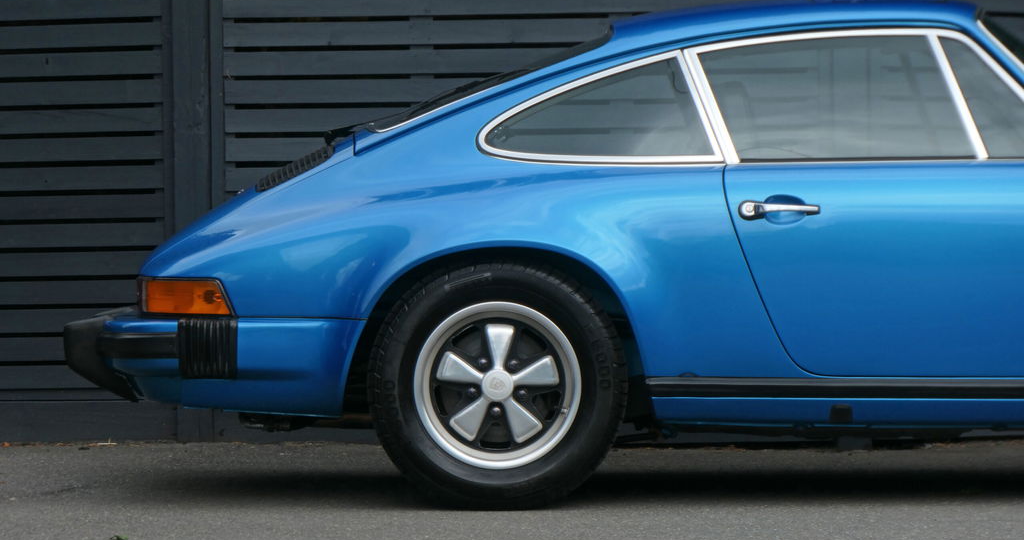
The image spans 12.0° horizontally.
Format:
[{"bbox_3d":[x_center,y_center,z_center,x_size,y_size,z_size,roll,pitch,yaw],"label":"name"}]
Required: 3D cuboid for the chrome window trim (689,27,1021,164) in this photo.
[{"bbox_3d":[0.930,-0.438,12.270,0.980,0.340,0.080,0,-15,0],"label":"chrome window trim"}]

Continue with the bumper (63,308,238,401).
[{"bbox_3d":[-0.920,0.207,12.860,0.470,0.240,1.500,0,1,0],"label":"bumper"}]

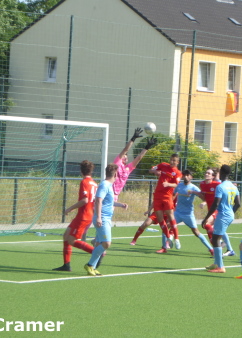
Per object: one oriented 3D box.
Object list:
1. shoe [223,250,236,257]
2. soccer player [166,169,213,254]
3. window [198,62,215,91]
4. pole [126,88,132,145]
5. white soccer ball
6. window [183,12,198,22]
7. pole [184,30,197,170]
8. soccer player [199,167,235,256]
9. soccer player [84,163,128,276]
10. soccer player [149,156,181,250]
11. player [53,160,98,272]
[{"bbox_3d":[2.141,1.669,36.700,0.280,0.120,0.100,3,1,-13],"label":"shoe"},{"bbox_3d":[1.316,0.851,36.800,1.000,1.710,0.550,3,1,9],"label":"soccer player"},{"bbox_3d":[4.022,-4.327,87.300,0.150,1.380,1.330,3,1,36],"label":"window"},{"bbox_3d":[0.195,-0.572,59.021,0.070,4.000,0.070,3,1,-37],"label":"pole"},{"bbox_3d":[0.568,-0.779,35.800,0.220,0.220,0.220,3,1,0],"label":"white soccer ball"},{"bbox_3d":[3.368,-7.438,90.627,0.750,0.120,0.580,42,22,29],"label":"window"},{"bbox_3d":[2.273,-1.543,61.331,0.080,6.000,0.080,3,1,-37],"label":"pole"},{"bbox_3d":[1.825,0.850,36.500,0.680,1.770,0.620,3,1,21],"label":"soccer player"},{"bbox_3d":[-0.243,0.823,30.200,0.680,1.800,0.520,3,1,-3],"label":"soccer player"},{"bbox_3d":[0.859,0.633,35.900,0.620,1.810,0.470,3,1,13],"label":"soccer player"},{"bbox_3d":[-0.696,0.756,30.100,0.760,1.780,0.520,3,1,30],"label":"player"}]

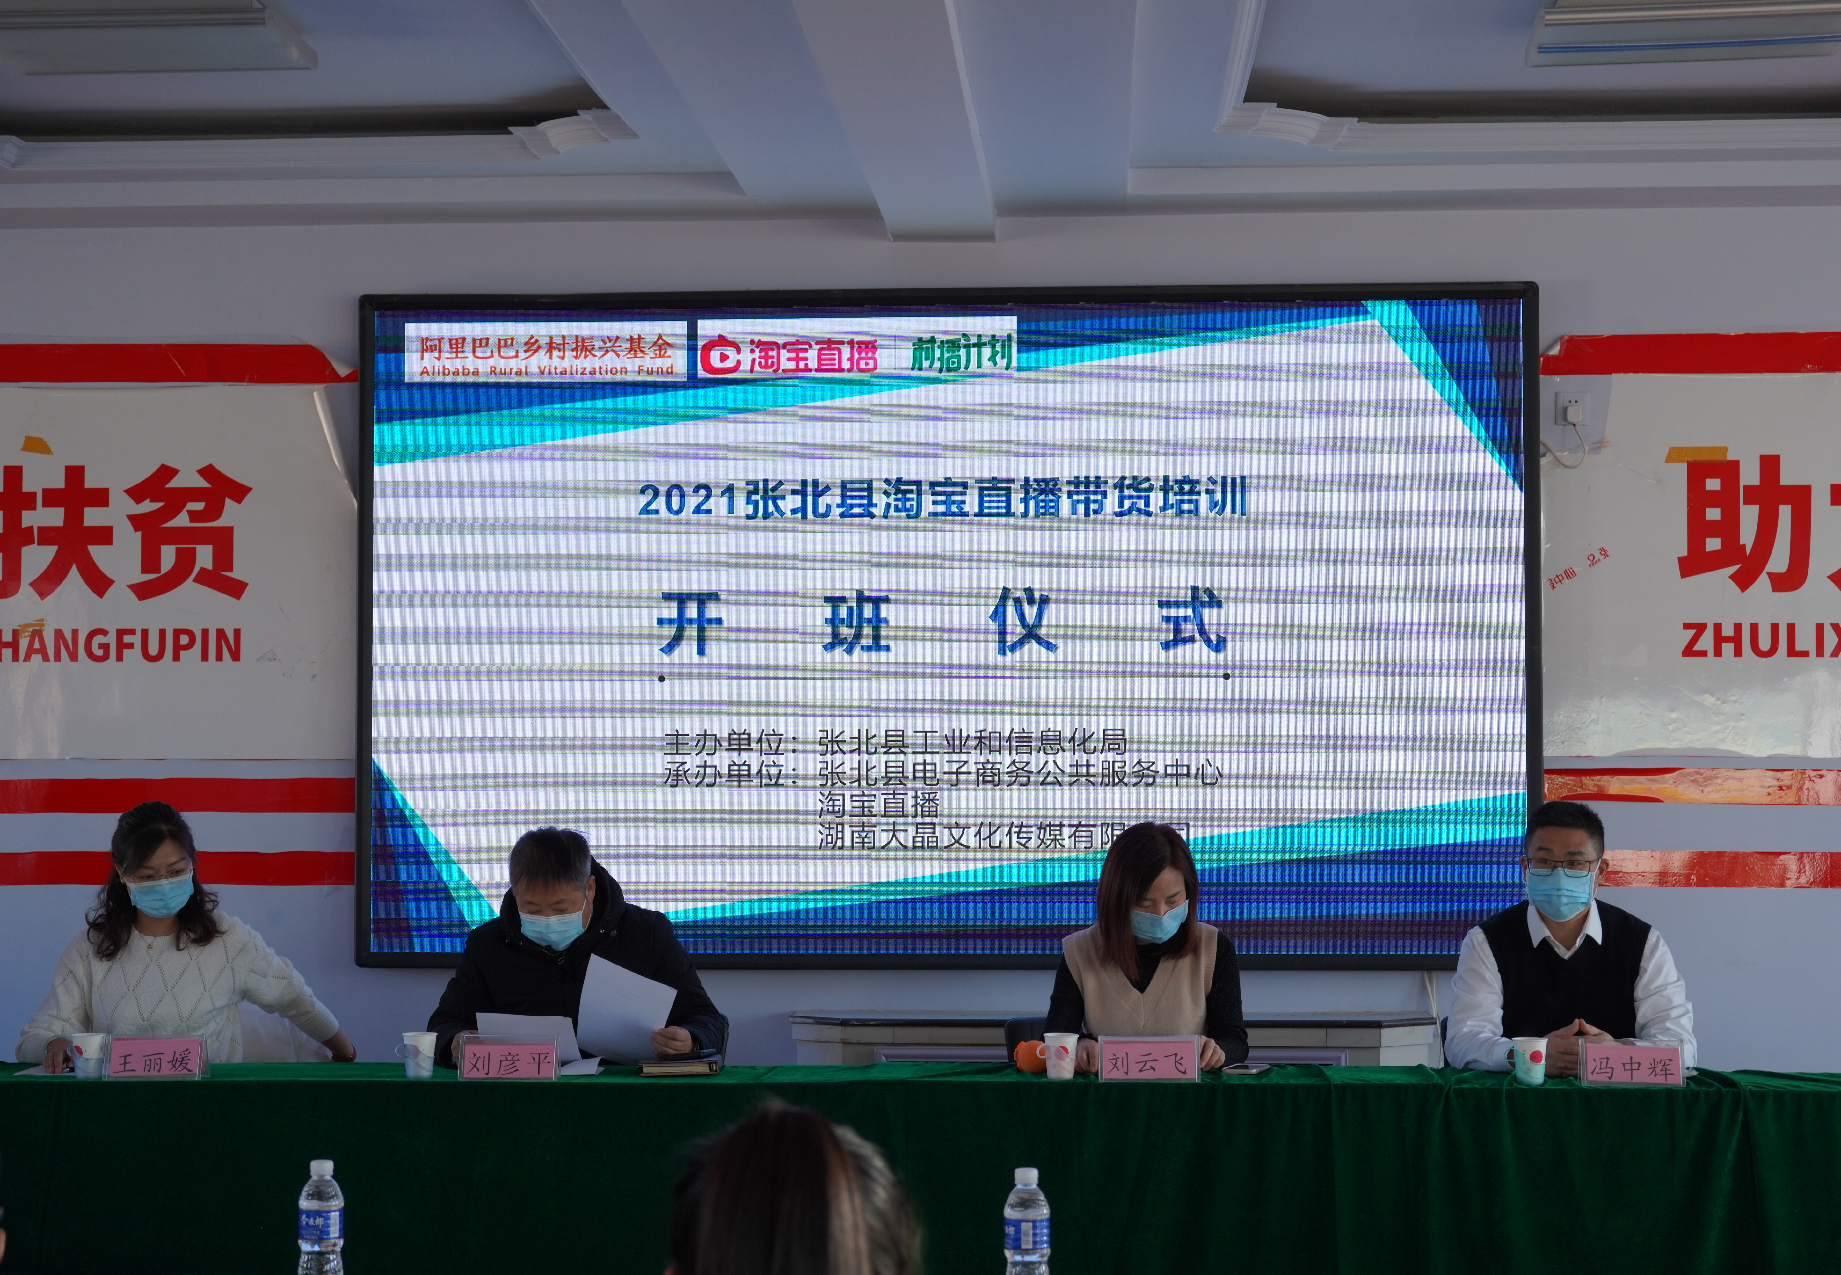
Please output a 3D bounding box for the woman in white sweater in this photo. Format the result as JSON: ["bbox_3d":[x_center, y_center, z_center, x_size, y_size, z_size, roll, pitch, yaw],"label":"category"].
[{"bbox_3d":[-1.609,1.020,6.947,0.700,1.316,0.750,0,-2,-3],"label":"woman in white sweater"}]

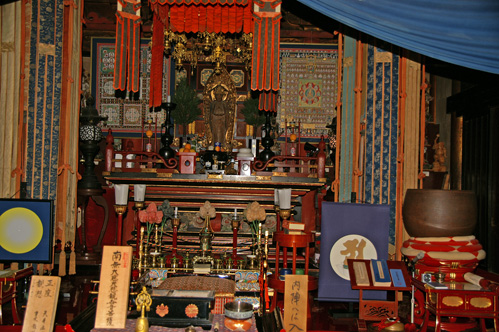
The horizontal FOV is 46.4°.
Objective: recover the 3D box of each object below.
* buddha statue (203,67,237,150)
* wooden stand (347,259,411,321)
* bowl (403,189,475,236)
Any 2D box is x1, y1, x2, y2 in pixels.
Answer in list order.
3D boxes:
[{"bbox_3d":[-0.345,-0.655,6.700,0.390,0.960,0.310,1,-1,0],"label":"buddha statue"},{"bbox_3d":[0.840,0.825,3.820,0.400,0.410,0.230,1,-1,0],"label":"wooden stand"},{"bbox_3d":[1.283,0.326,3.950,0.500,0.325,0.500,1,-1,0],"label":"bowl"}]

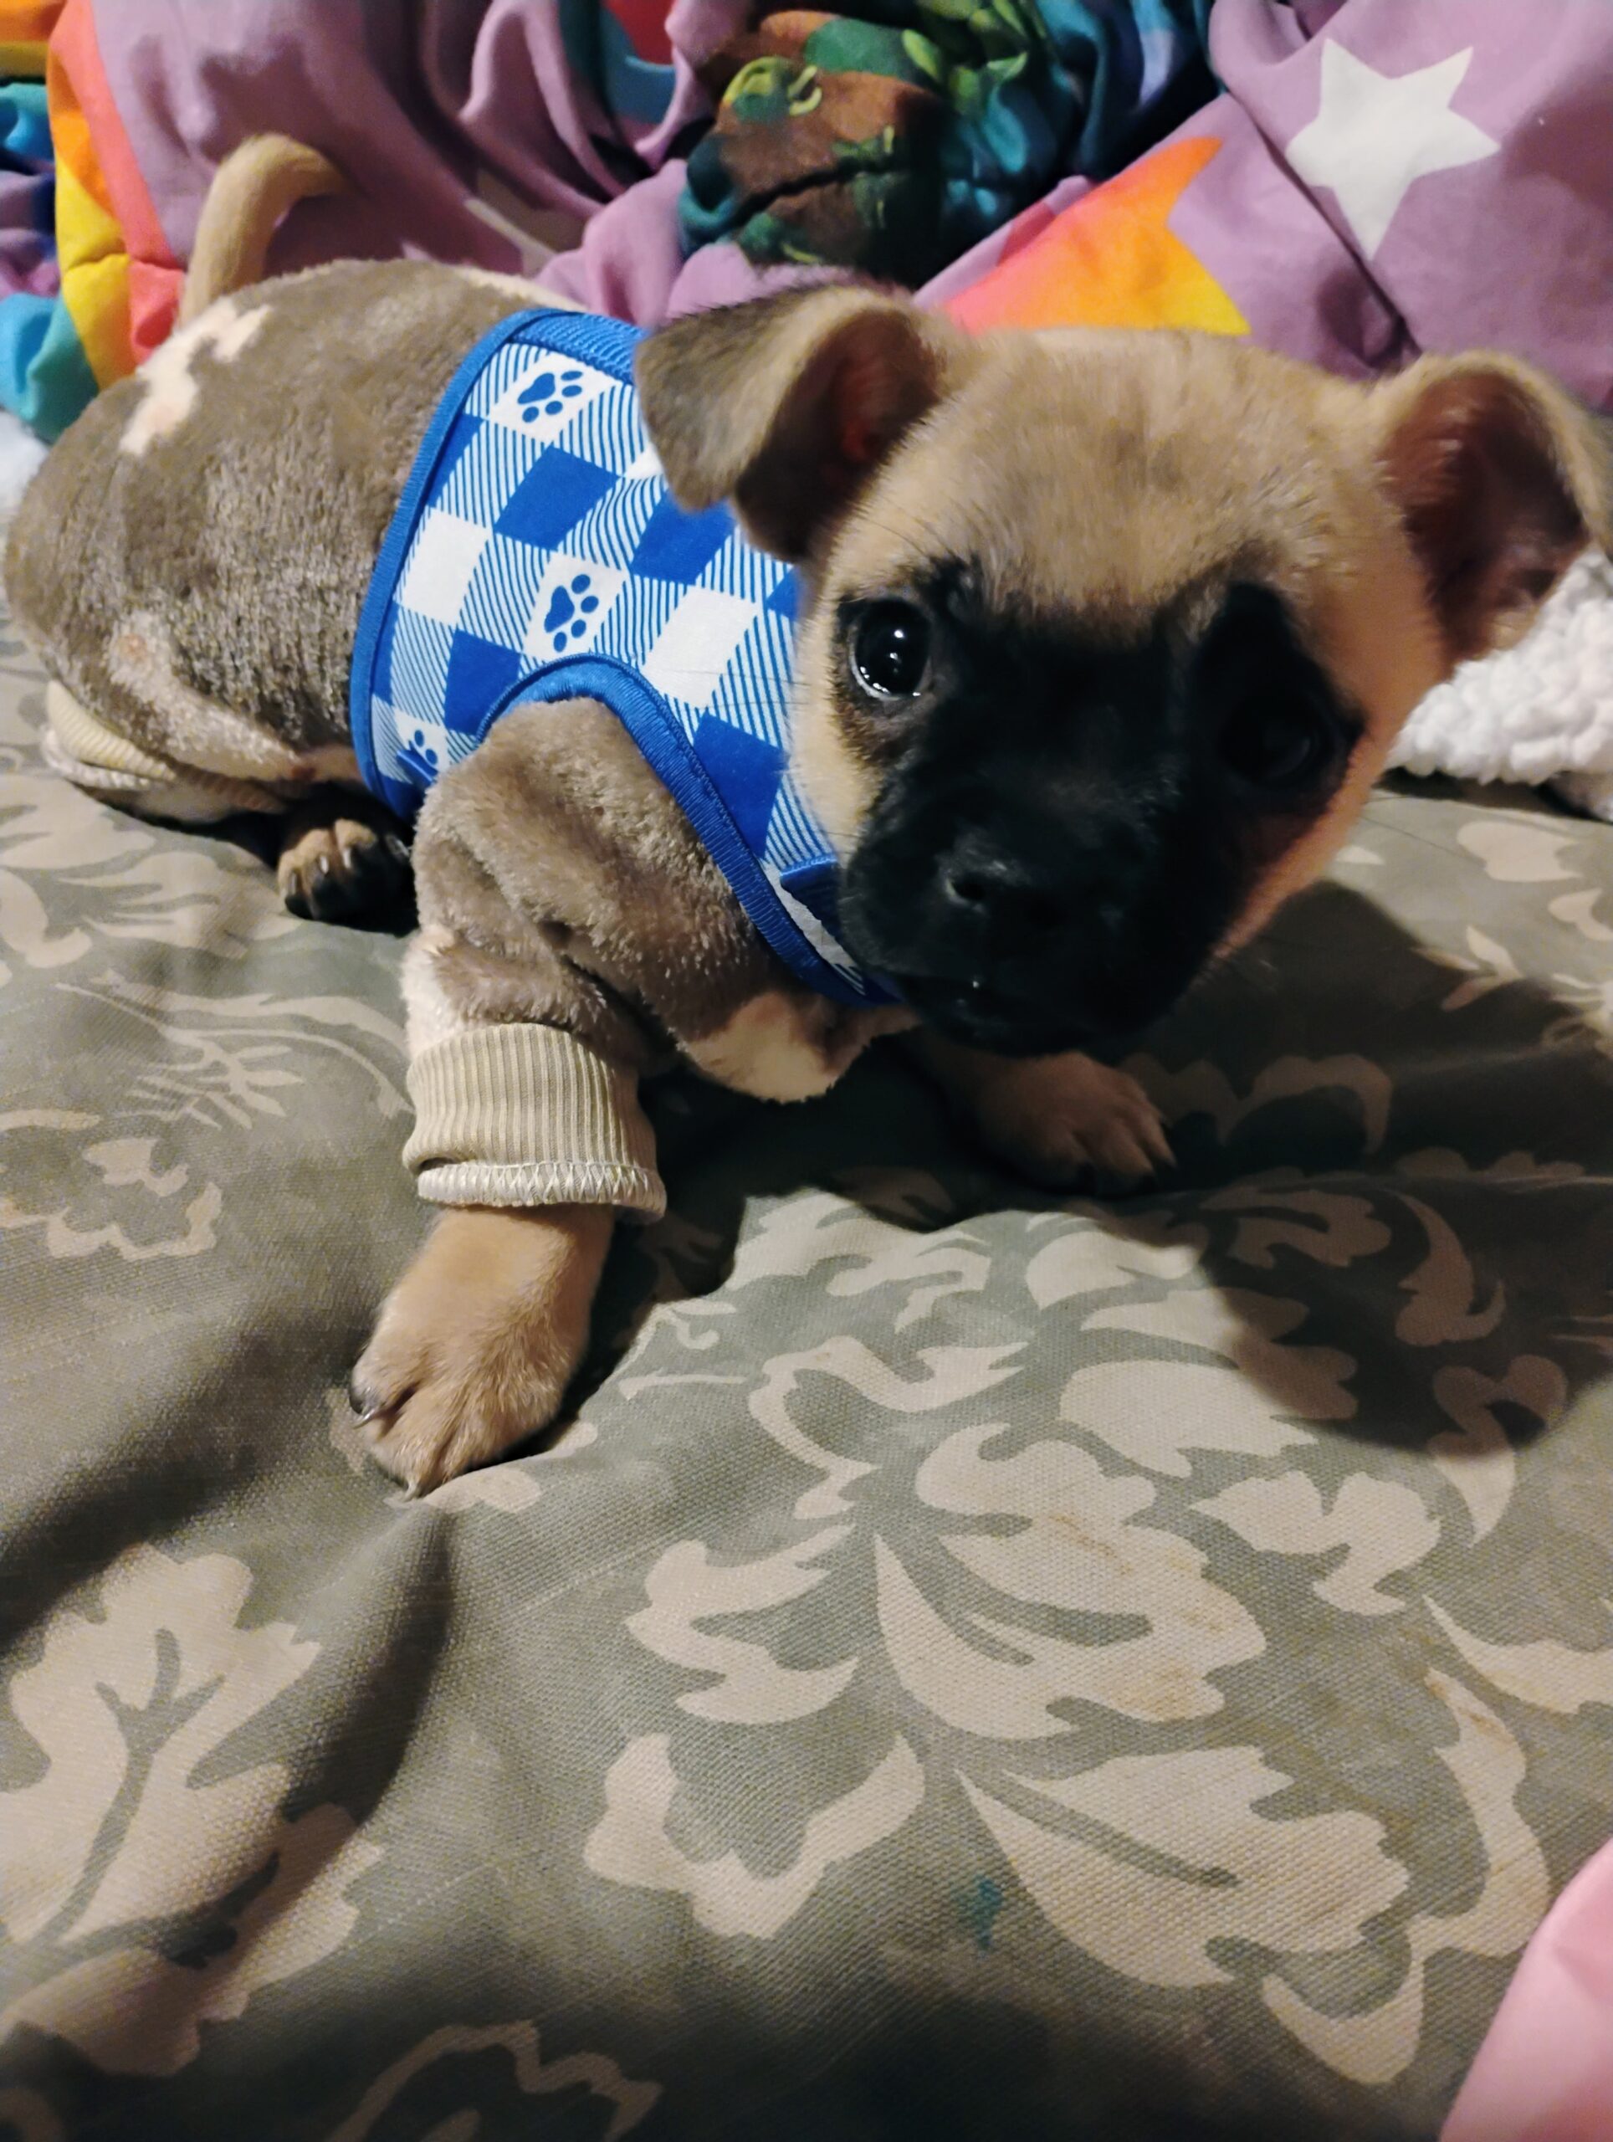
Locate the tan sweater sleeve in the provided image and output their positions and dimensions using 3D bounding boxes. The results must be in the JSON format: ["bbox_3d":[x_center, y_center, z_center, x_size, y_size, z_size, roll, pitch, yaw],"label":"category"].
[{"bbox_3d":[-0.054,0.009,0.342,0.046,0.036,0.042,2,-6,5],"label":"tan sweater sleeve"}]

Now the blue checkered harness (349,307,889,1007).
[{"bbox_3d":[-0.029,-0.104,0.430,0.130,0.130,0.110,25,42,32],"label":"blue checkered harness"}]

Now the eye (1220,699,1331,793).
[{"bbox_3d":[0.087,-0.060,0.322,0.018,0.015,0.013,13,9,6],"label":"eye"}]

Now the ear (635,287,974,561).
[{"bbox_3d":[0.000,-0.135,0.362,0.063,0.052,0.035,8,6,17],"label":"ear"}]

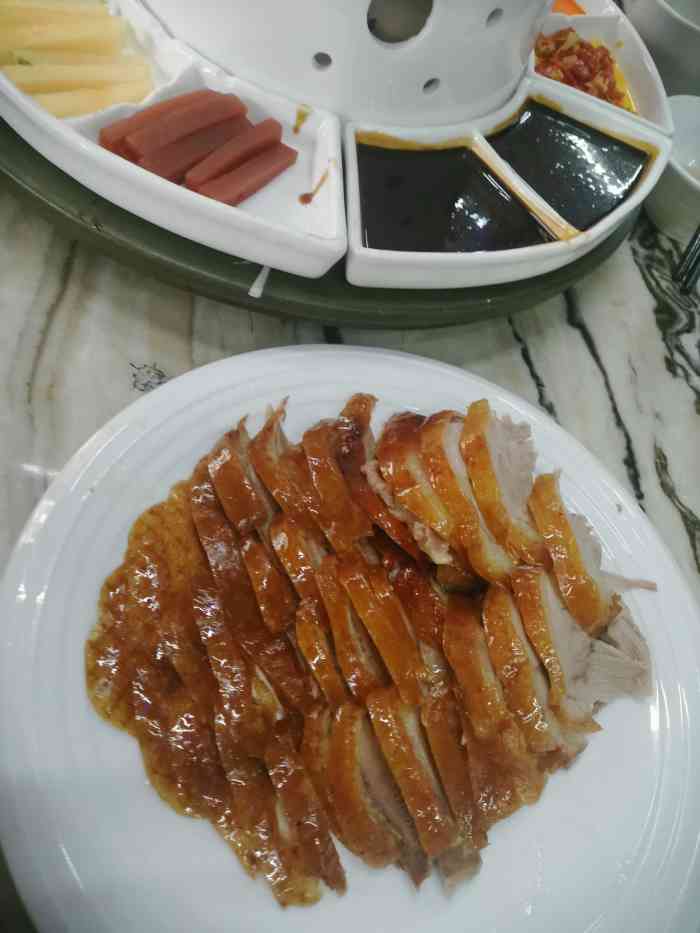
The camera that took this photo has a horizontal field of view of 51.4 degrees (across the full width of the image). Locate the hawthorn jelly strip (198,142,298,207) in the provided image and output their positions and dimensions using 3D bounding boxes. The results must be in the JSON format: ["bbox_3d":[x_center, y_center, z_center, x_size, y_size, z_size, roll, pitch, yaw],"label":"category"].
[{"bbox_3d":[-0.051,-0.149,0.371,0.012,0.012,0.061,39,56,8],"label":"hawthorn jelly strip"}]

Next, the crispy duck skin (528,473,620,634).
[{"bbox_3d":[0.109,0.042,0.358,0.022,0.013,0.078,1,59,-17],"label":"crispy duck skin"}]

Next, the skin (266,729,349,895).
[{"bbox_3d":[-0.017,0.125,0.264,0.017,0.013,0.049,-11,63,-23],"label":"skin"}]

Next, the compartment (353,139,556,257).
[{"bbox_3d":[0.043,-0.141,0.395,0.119,0.023,0.090,-10,63,-23],"label":"compartment"}]

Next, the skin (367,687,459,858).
[{"bbox_3d":[0.022,0.116,0.279,0.017,0.013,0.058,-9,63,-23],"label":"skin"}]

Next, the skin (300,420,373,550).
[{"bbox_3d":[-0.006,0.010,0.338,0.019,0.013,0.062,-3,61,-20],"label":"skin"}]

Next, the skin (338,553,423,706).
[{"bbox_3d":[0.012,0.068,0.303,0.017,0.013,0.060,-8,62,-22],"label":"skin"}]

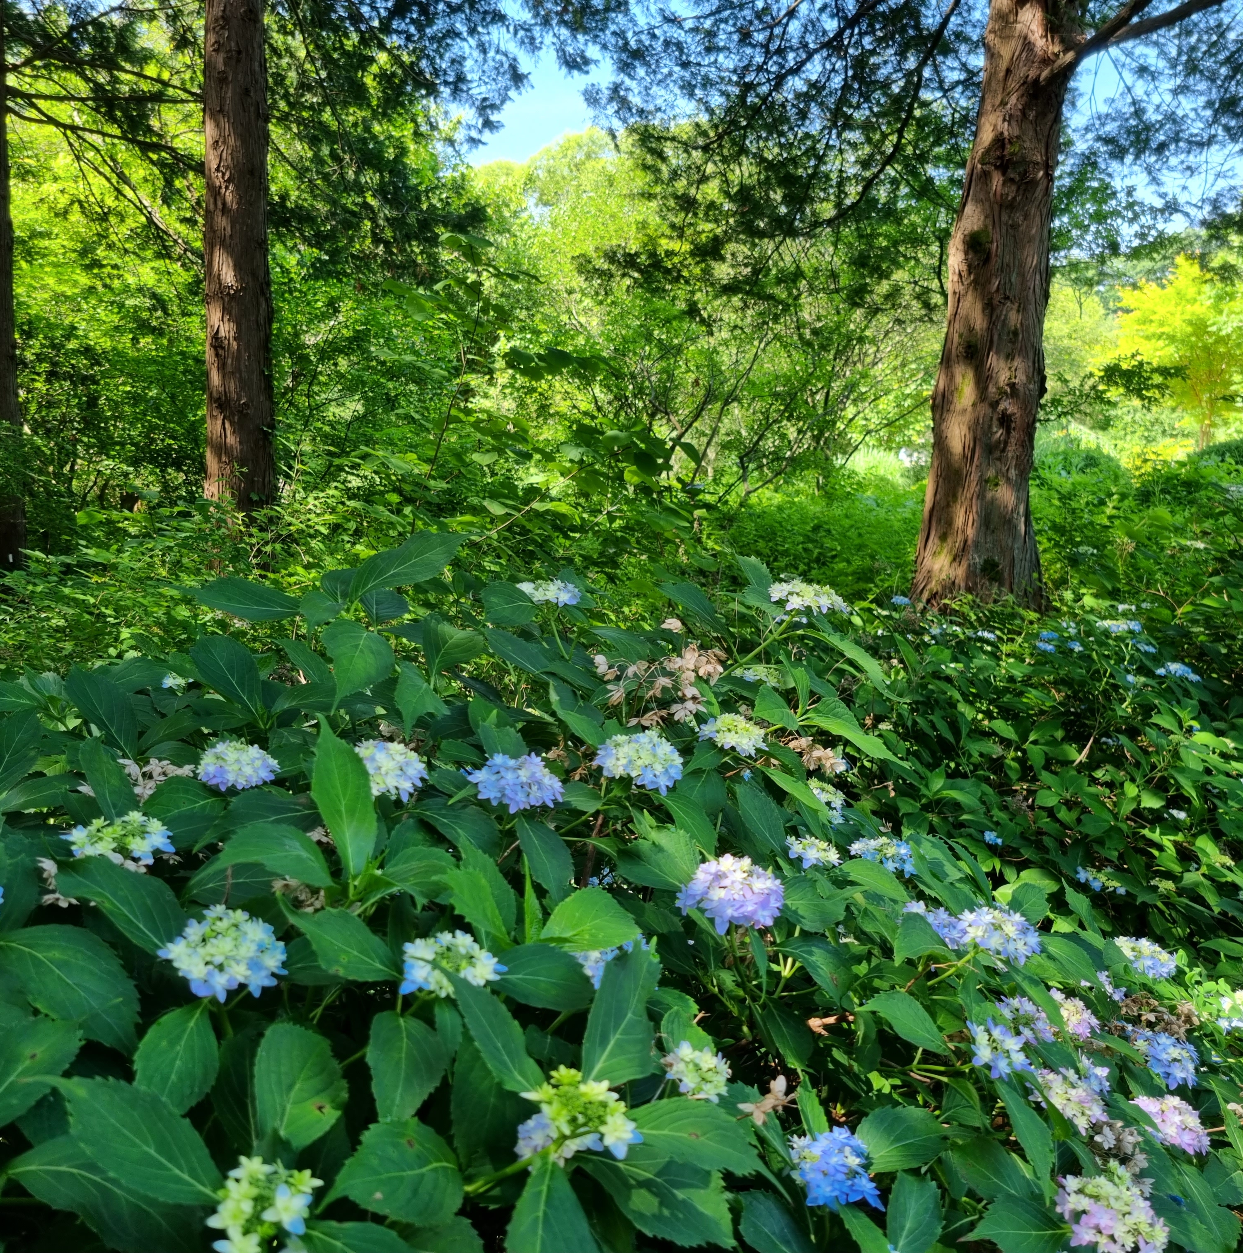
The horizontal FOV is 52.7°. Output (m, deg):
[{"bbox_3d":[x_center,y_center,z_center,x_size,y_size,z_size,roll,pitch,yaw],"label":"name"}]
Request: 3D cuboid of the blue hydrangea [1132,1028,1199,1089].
[{"bbox_3d":[0.624,0.495,1.450,0.090,0.070,0.090,13,23,0],"label":"blue hydrangea"}]

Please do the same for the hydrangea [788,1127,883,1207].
[{"bbox_3d":[0.216,0.548,1.270,0.095,0.080,0.090,4,24,11],"label":"hydrangea"}]

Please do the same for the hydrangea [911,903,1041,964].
[{"bbox_3d":[0.445,0.385,1.580,0.160,0.065,0.110,9,13,0],"label":"hydrangea"}]

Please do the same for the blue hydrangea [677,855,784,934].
[{"bbox_3d":[0.122,0.301,1.400,0.115,0.075,0.115,0,18,0],"label":"blue hydrangea"}]

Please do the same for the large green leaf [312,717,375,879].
[{"bbox_3d":[-0.294,0.183,1.330,0.066,0.170,0.030,-7,-15,-11],"label":"large green leaf"}]

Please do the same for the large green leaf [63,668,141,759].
[{"bbox_3d":[-0.757,0.126,1.825,0.090,0.174,0.035,-36,-18,-19],"label":"large green leaf"}]

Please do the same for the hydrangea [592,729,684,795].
[{"bbox_3d":[0.022,0.176,1.620,0.115,0.075,0.110,0,7,1],"label":"hydrangea"}]

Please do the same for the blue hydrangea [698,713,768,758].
[{"bbox_3d":[0.187,0.182,2.100,0.117,0.072,0.112,3,20,5],"label":"blue hydrangea"}]

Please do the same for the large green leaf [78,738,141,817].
[{"bbox_3d":[-0.612,0.183,1.500,0.070,0.125,0.030,-11,-27,-13],"label":"large green leaf"}]

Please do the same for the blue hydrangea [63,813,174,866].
[{"bbox_3d":[-0.545,0.231,1.360,0.118,0.050,0.110,0,10,0],"label":"blue hydrangea"}]

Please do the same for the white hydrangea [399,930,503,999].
[{"bbox_3d":[-0.167,0.336,1.250,0.102,0.055,0.098,0,16,0],"label":"white hydrangea"}]

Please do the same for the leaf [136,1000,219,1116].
[{"bbox_3d":[-0.387,0.376,1.100,0.070,0.095,0.030,23,-40,-11],"label":"leaf"}]

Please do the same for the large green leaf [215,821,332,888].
[{"bbox_3d":[-0.389,0.256,1.410,0.123,0.045,0.085,11,17,-24],"label":"large green leaf"}]

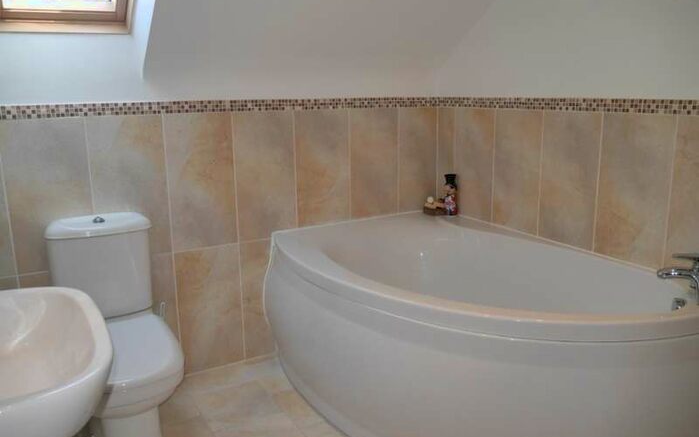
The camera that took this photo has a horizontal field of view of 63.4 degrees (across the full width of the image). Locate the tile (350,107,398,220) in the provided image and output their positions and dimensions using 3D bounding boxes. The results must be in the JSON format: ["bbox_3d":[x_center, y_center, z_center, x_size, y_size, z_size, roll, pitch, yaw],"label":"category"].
[{"bbox_3d":[0.131,-0.260,2.948,0.298,0.598,0.010,-7,14,-28],"label":"tile"}]

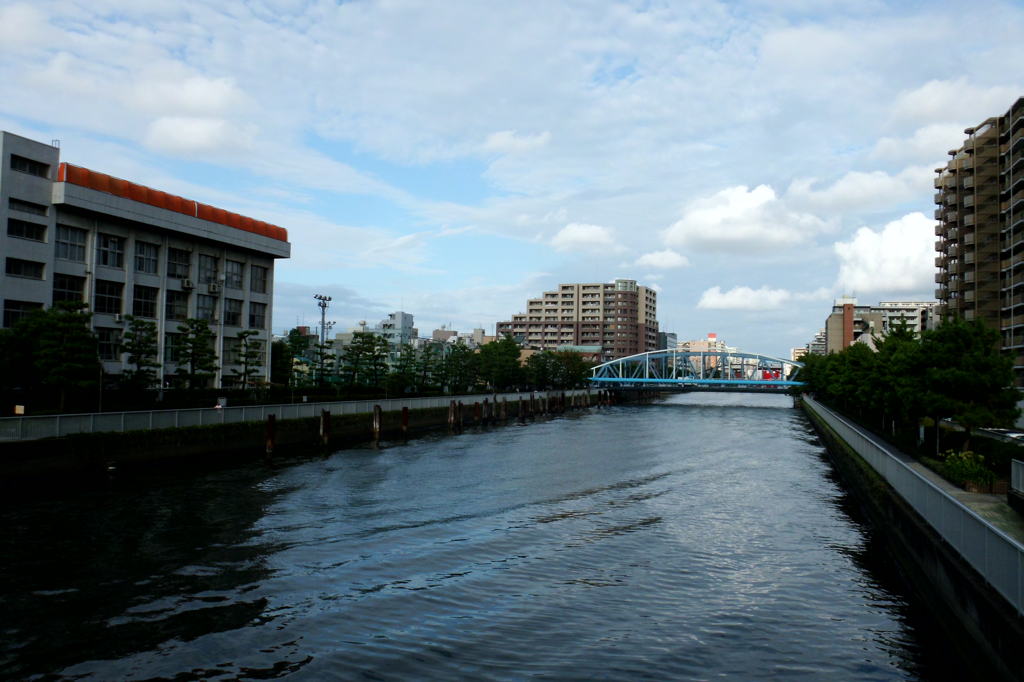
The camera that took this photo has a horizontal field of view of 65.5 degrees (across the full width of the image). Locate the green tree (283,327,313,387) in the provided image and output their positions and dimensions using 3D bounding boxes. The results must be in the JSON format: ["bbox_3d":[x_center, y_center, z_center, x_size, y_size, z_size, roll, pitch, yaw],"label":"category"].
[{"bbox_3d":[-17.783,1.658,66.000,2.600,5.700,2.600,2,-2,-15],"label":"green tree"}]

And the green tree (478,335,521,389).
[{"bbox_3d":[-1.647,3.258,114.000,6.200,7.800,6.200,1,-2,-1],"label":"green tree"}]

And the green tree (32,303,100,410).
[{"bbox_3d":[-24.958,0.852,44.500,3.800,6.000,3.800,2,-2,-29],"label":"green tree"}]

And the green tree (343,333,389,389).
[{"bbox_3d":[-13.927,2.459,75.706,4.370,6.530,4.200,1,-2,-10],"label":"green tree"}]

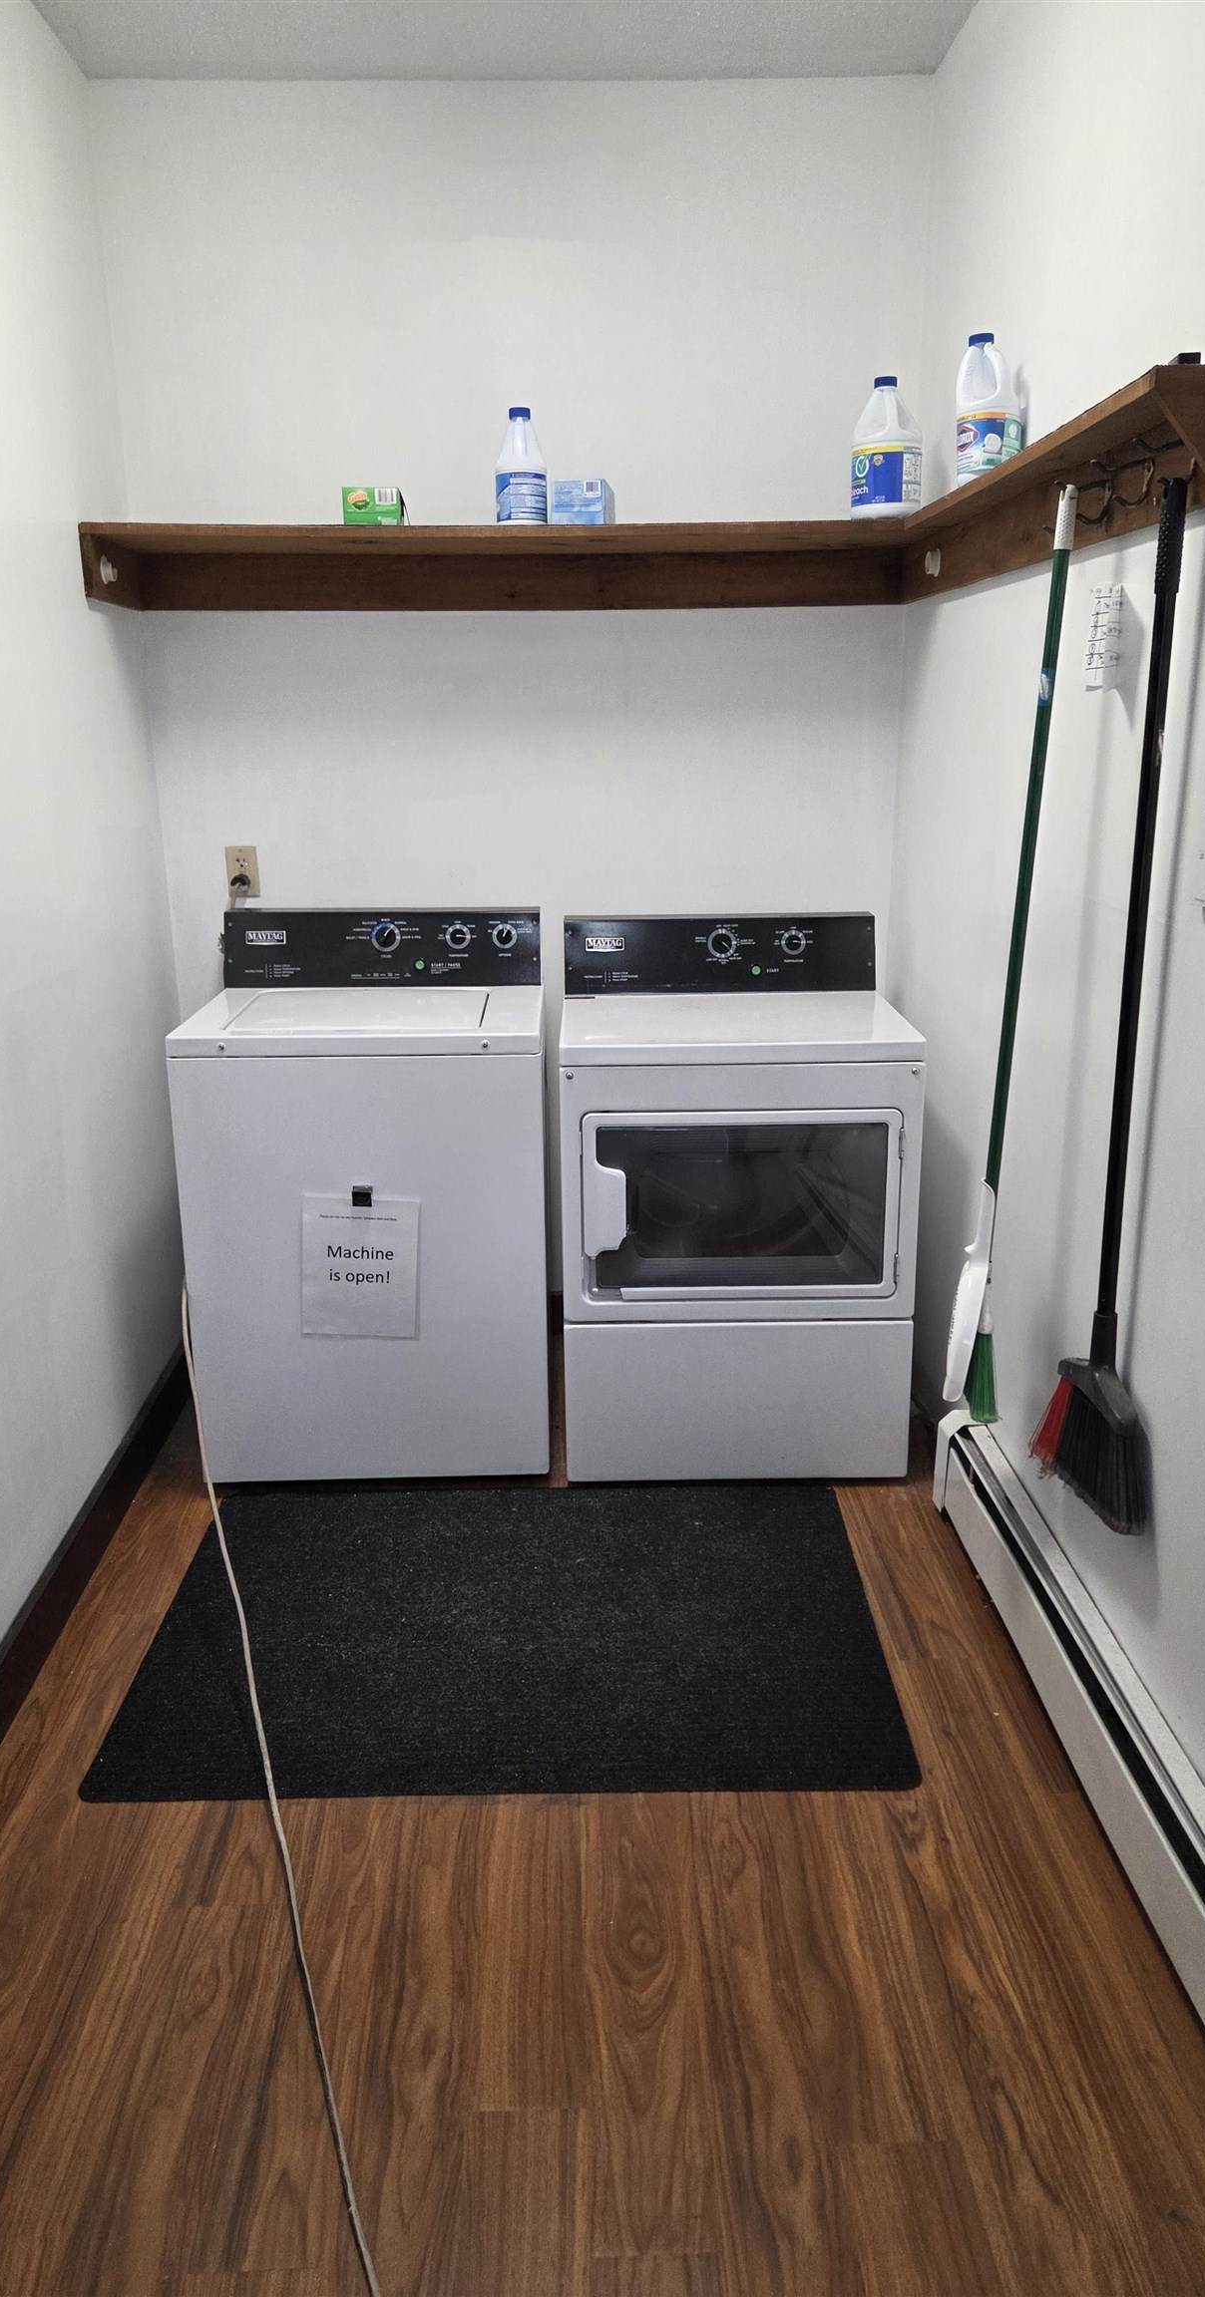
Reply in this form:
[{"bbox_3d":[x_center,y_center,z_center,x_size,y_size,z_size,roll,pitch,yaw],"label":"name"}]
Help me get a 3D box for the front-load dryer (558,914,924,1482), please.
[{"bbox_3d":[0.261,0.070,3.247,0.680,1.082,0.680,-1,16,-1],"label":"front-load dryer"}]

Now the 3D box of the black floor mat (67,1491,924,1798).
[{"bbox_3d":[-0.148,0.811,2.620,1.220,0.009,0.890,-1,16,-1],"label":"black floor mat"}]

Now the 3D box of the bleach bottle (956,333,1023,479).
[{"bbox_3d":[0.655,-1.244,2.587,0.097,0.238,0.128,-8,18,-26],"label":"bleach bottle"}]

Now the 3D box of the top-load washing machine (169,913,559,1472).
[{"bbox_3d":[-0.468,0.073,3.255,0.692,1.087,0.670,-1,16,-1],"label":"top-load washing machine"}]

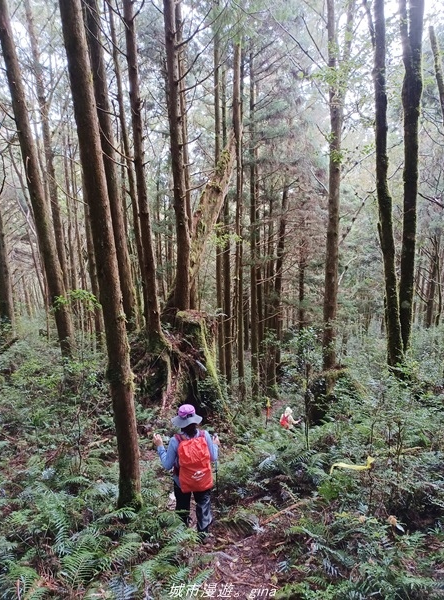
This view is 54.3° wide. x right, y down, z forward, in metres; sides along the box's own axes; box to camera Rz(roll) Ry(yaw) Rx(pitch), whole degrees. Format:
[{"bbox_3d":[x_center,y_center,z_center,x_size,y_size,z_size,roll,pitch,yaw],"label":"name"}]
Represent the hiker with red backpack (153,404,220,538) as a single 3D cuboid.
[{"bbox_3d":[-0.352,1.836,4.578,0.680,1.600,0.600,-4,14,-7],"label":"hiker with red backpack"}]

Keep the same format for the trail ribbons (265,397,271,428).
[{"bbox_3d":[1.395,3.375,13.000,0.160,0.950,0.100,-2,15,0],"label":"trail ribbons"}]

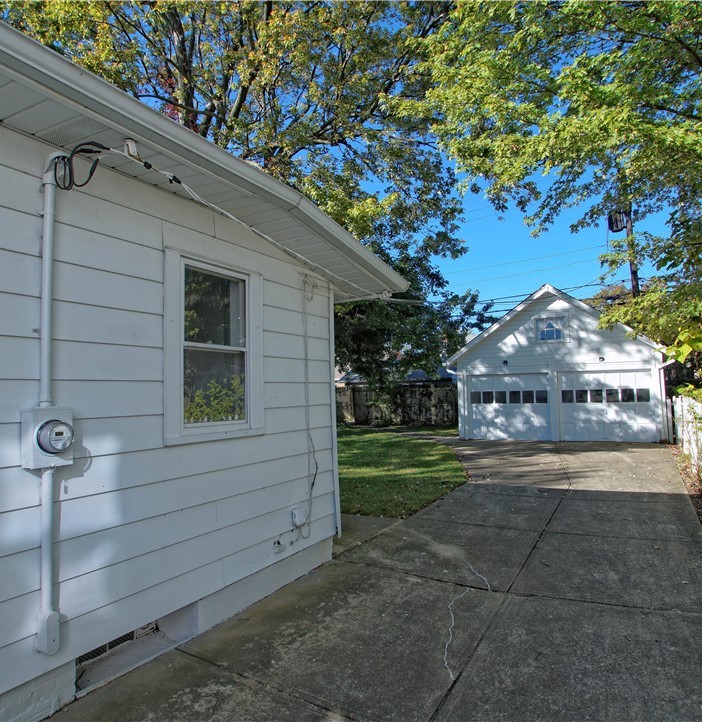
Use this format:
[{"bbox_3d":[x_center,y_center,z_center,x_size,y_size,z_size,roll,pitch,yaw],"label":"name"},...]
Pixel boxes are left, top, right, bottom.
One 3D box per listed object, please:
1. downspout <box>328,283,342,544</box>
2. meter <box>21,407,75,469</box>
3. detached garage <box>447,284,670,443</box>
[{"bbox_3d":[-0.154,0.467,4.670,0.065,2.454,0.080,-3,-4,31],"label":"downspout"},{"bbox_3d":[-1.442,0.370,2.332,0.195,0.283,0.190,-3,-4,31],"label":"meter"},{"bbox_3d":[7.417,0.215,17.630,6.500,4.780,6.600,-3,-4,24],"label":"detached garage"}]

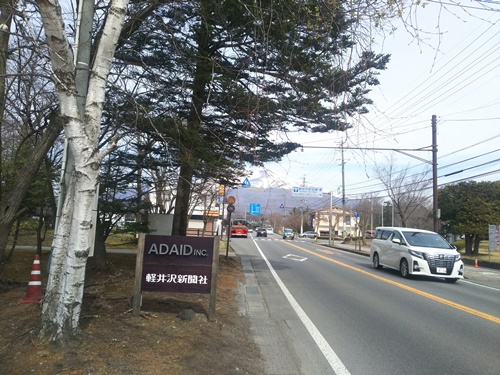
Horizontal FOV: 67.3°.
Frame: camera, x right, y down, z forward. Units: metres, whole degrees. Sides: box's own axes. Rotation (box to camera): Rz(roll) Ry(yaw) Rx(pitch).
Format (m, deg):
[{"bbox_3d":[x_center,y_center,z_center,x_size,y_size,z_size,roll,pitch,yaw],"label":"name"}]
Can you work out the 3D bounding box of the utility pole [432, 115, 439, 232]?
[{"bbox_3d":[9.269,0.100,18.596,0.240,7.580,0.240,2,-6,0],"label":"utility pole"}]

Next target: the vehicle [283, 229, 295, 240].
[{"bbox_3d":[5.425,6.690,54.073,1.500,1.580,3.500,2,-6,0],"label":"vehicle"}]

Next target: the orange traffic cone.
[{"bbox_3d":[-3.353,1.406,5.887,0.380,0.700,0.380,4,-6,-18],"label":"orange traffic cone"}]

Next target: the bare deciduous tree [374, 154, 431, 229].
[{"bbox_3d":[12.451,1.141,30.559,4.600,8.280,4.600,2,-6,0],"label":"bare deciduous tree"}]

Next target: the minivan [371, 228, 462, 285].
[{"bbox_3d":[6.553,2.566,15.212,1.870,1.910,4.930,3,-6,0],"label":"minivan"}]

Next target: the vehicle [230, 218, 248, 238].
[{"bbox_3d":[-1.460,6.268,57.729,2.400,2.800,7.200,2,-6,0],"label":"vehicle"}]

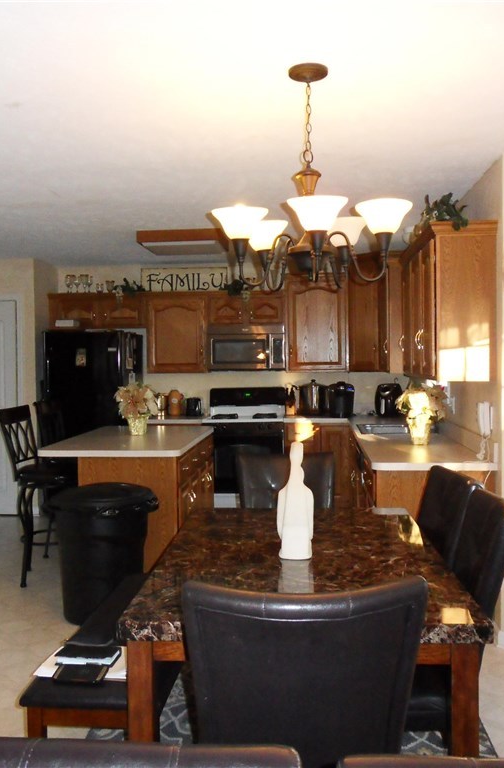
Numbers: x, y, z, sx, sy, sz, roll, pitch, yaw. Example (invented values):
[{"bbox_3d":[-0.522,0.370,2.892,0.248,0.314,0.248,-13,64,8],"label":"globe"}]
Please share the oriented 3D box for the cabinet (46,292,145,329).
[{"bbox_3d":[-1.580,-0.736,7.363,0.950,0.370,0.340,0,2,5],"label":"cabinet"}]

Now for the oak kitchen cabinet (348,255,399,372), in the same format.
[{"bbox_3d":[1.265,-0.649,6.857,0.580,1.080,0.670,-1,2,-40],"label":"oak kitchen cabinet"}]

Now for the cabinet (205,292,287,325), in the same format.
[{"bbox_3d":[-0.042,-0.754,7.224,0.767,0.340,0.340,0,2,5],"label":"cabinet"}]

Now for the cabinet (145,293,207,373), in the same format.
[{"bbox_3d":[-0.739,-0.515,7.178,0.625,0.790,0.335,0,2,5],"label":"cabinet"}]

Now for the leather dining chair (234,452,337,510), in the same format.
[{"bbox_3d":[0.136,0.840,3.296,0.490,1.000,0.600,0,2,5],"label":"leather dining chair"}]

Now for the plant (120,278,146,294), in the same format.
[{"bbox_3d":[-1.186,-0.956,7.108,0.270,0.180,0.210,0,2,5],"label":"plant"}]

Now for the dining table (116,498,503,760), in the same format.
[{"bbox_3d":[0.169,0.979,2.628,0.990,0.760,1.500,0,2,2],"label":"dining table"}]

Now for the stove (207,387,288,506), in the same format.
[{"bbox_3d":[-0.056,0.654,7.065,0.765,1.190,0.690,0,2,5],"label":"stove"}]

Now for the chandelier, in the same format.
[{"bbox_3d":[0.192,-0.697,2.353,0.670,0.730,0.650,0,2,5],"label":"chandelier"}]

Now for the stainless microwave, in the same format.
[{"bbox_3d":[-0.034,-0.347,7.039,0.760,0.435,0.400,0,2,5],"label":"stainless microwave"}]

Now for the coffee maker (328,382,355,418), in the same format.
[{"bbox_3d":[0.868,0.154,6.886,0.250,0.340,0.300,0,2,5],"label":"coffee maker"}]

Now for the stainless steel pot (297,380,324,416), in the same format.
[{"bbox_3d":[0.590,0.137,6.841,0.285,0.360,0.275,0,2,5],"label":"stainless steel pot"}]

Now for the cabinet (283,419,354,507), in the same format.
[{"bbox_3d":[0.661,0.782,6.873,0.645,0.890,0.600,0,2,5],"label":"cabinet"}]

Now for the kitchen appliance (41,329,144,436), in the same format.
[{"bbox_3d":[-1.539,0.377,6.963,0.733,1.720,0.780,0,2,5],"label":"kitchen appliance"}]

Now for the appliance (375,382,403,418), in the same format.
[{"bbox_3d":[1.295,0.155,6.711,0.250,0.310,0.295,1,2,31],"label":"appliance"}]

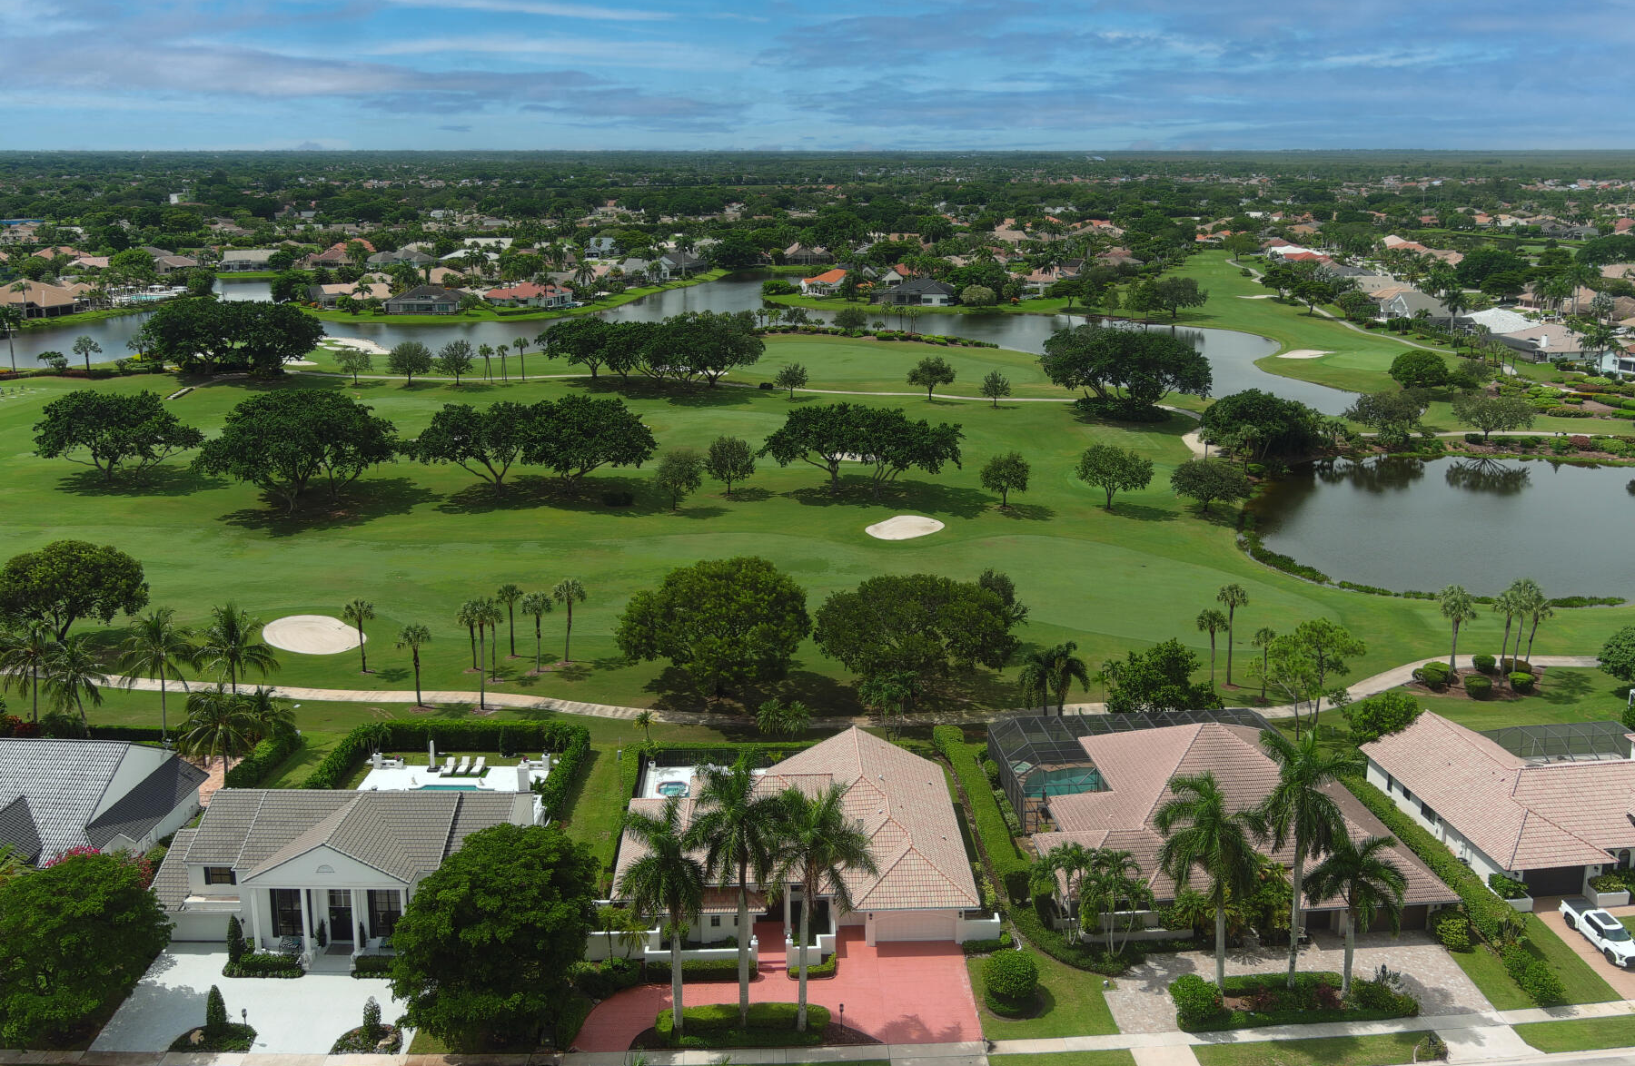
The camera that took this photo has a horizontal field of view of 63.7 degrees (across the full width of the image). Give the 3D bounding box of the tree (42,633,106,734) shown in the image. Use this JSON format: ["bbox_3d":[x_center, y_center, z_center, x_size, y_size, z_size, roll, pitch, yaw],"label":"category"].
[{"bbox_3d":[-62.942,13.203,112.307,5.250,9.500,5.250,0,16,0],"label":"tree"}]

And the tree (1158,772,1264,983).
[{"bbox_3d":[20.993,19.451,71.861,5.524,13.452,5.524,0,16,0],"label":"tree"}]

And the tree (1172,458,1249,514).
[{"bbox_3d":[50.680,-5.975,170.257,10.146,6.912,10.146,0,16,0],"label":"tree"}]

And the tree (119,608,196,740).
[{"bbox_3d":[-56.930,12.441,114.361,6.100,12.120,6.100,-9,18,-27],"label":"tree"}]

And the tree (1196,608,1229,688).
[{"bbox_3d":[36.428,11.205,122.082,2.820,8.690,2.820,0,16,0],"label":"tree"}]

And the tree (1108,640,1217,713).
[{"bbox_3d":[30.303,13.316,115.500,10.020,8.350,9.020,0,16,0],"label":"tree"}]

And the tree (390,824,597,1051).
[{"bbox_3d":[-18.186,22.698,74.872,11.520,12.330,11.520,0,16,0],"label":"tree"}]

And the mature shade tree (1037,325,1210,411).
[{"bbox_3d":[60.660,-32.500,257.340,32.760,15.520,27.840,4,17,13],"label":"mature shade tree"}]

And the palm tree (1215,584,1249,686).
[{"bbox_3d":[39.628,9.813,126.628,2.907,10.132,2.907,5,17,18],"label":"palm tree"}]

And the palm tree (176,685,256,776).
[{"bbox_3d":[-47.964,16.299,105.681,6.210,8.160,6.210,0,16,0],"label":"palm tree"}]

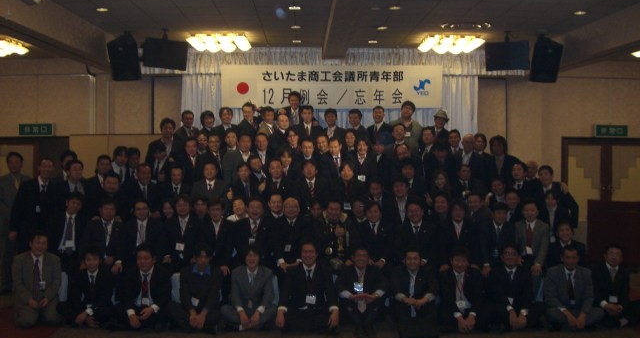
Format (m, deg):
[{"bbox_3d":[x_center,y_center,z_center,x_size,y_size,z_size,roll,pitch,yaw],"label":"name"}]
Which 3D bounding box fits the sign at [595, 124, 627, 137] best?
[{"bbox_3d":[4.818,-0.624,11.600,0.530,0.190,0.090,0,2,-1],"label":"sign"}]

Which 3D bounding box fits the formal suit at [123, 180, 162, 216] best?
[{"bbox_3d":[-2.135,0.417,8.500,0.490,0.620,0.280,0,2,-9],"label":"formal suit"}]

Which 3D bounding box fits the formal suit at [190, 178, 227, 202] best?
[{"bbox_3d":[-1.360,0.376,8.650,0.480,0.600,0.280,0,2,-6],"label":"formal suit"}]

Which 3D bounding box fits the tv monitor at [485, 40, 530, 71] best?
[{"bbox_3d":[2.661,-1.590,9.950,0.615,0.395,0.100,1,16,21],"label":"tv monitor"}]

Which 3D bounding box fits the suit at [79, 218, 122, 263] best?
[{"bbox_3d":[-2.410,0.811,7.750,0.500,0.560,0.300,0,2,-9],"label":"suit"}]

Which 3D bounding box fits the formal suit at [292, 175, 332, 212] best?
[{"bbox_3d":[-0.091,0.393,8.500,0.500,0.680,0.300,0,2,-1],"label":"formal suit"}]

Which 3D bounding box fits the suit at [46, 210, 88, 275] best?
[{"bbox_3d":[-2.803,0.816,7.800,0.490,0.740,0.360,0,2,-13],"label":"suit"}]

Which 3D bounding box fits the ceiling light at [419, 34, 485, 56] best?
[{"bbox_3d":[2.017,-1.879,10.704,0.860,0.170,0.800,0,2,-1],"label":"ceiling light"}]

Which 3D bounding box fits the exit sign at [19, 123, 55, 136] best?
[{"bbox_3d":[-4.741,-0.644,11.750,0.590,0.205,0.100,0,2,-1],"label":"exit sign"}]

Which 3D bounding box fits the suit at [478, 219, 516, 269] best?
[{"bbox_3d":[1.963,0.849,7.750,0.450,0.620,0.320,0,2,-1],"label":"suit"}]

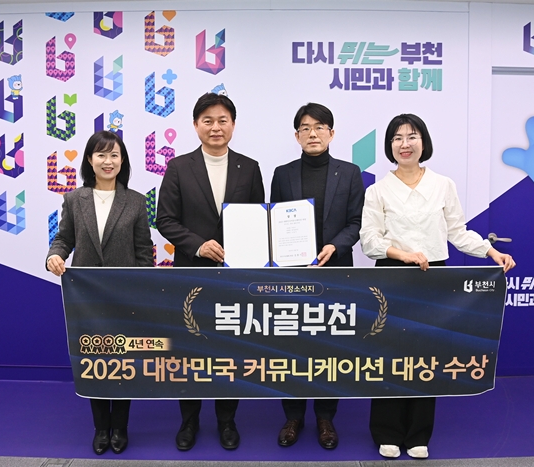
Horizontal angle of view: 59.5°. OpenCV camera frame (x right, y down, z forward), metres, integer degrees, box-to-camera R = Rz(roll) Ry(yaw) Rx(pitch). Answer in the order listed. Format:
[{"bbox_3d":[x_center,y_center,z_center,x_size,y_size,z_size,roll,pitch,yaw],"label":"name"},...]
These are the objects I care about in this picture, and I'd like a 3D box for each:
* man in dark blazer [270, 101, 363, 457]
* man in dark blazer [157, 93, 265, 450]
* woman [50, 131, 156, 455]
[{"bbox_3d":[0.253,0.185,2.386,0.477,1.708,0.416,1,3,3],"label":"man in dark blazer"},{"bbox_3d":[-0.282,0.158,2.375,0.528,1.755,0.426,0,3,-4],"label":"man in dark blazer"},{"bbox_3d":[-0.796,0.259,2.329,0.467,1.550,0.386,0,3,-11],"label":"woman"}]

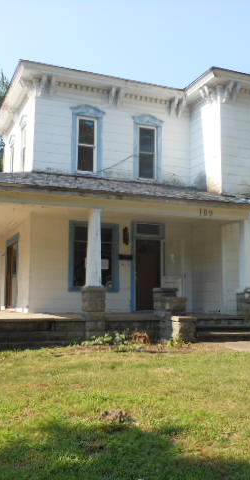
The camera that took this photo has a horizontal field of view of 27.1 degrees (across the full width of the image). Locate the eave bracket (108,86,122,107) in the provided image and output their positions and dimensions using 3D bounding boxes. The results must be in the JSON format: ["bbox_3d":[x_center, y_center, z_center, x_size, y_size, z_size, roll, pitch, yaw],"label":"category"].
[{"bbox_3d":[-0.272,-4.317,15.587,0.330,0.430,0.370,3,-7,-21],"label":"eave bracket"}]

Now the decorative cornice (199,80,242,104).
[{"bbox_3d":[2.756,-4.159,14.908,0.870,0.440,1.005,3,-8,-22],"label":"decorative cornice"}]

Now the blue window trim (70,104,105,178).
[{"bbox_3d":[-1.101,-2.993,15.433,1.038,2.140,0.160,3,-7,-22],"label":"blue window trim"}]

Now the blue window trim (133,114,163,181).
[{"bbox_3d":[0.743,-2.875,16.161,1.053,2.132,0.160,3,-7,-22],"label":"blue window trim"}]

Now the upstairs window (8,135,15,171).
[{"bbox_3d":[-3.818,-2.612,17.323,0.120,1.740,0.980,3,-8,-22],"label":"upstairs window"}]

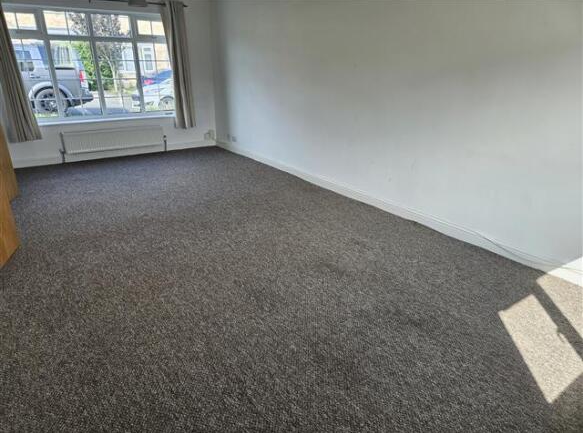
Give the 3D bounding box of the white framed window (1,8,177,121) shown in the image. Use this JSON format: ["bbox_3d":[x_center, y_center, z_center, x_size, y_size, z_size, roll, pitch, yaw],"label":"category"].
[{"bbox_3d":[-2.841,-2.182,5.701,2.209,1.534,0.160,-13,25,-32],"label":"white framed window"}]

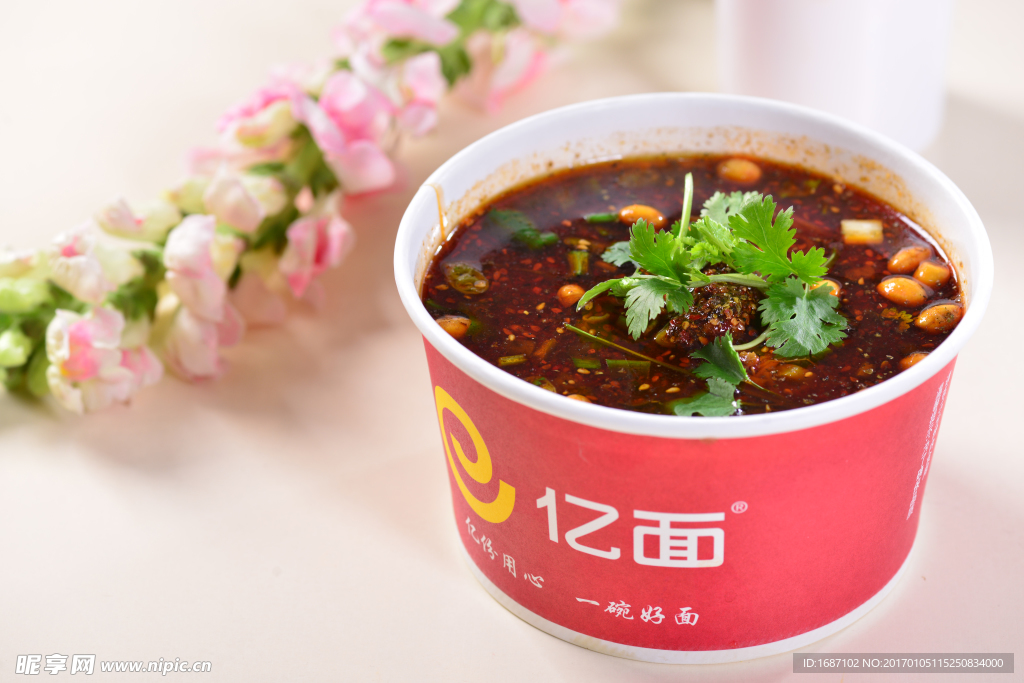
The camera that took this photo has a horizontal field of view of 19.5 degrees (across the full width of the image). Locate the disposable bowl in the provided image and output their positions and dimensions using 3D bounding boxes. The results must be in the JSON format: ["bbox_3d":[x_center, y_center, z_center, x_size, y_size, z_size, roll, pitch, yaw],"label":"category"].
[{"bbox_3d":[0.047,0.011,0.794,0.155,0.086,0.155,0,37,0],"label":"disposable bowl"}]

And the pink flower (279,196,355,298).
[{"bbox_3d":[-0.058,-0.028,0.886,0.023,0.025,0.025,-27,44,-31],"label":"pink flower"}]

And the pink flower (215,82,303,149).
[{"bbox_3d":[-0.078,-0.070,0.923,0.026,0.017,0.017,26,44,31],"label":"pink flower"}]

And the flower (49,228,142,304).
[{"bbox_3d":[-0.120,-0.022,0.859,0.027,0.018,0.018,12,38,16],"label":"flower"}]

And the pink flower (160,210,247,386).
[{"bbox_3d":[-0.089,-0.013,0.863,0.025,0.043,0.025,-23,42,-27],"label":"pink flower"}]

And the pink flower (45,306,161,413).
[{"bbox_3d":[-0.116,0.005,0.846,0.033,0.025,0.025,-1,37,0],"label":"pink flower"}]

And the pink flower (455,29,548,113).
[{"bbox_3d":[-0.003,-0.088,0.966,0.023,0.023,0.030,26,44,31],"label":"pink flower"}]

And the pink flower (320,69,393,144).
[{"bbox_3d":[-0.048,-0.072,0.919,0.023,0.019,0.019,-20,41,-24],"label":"pink flower"}]

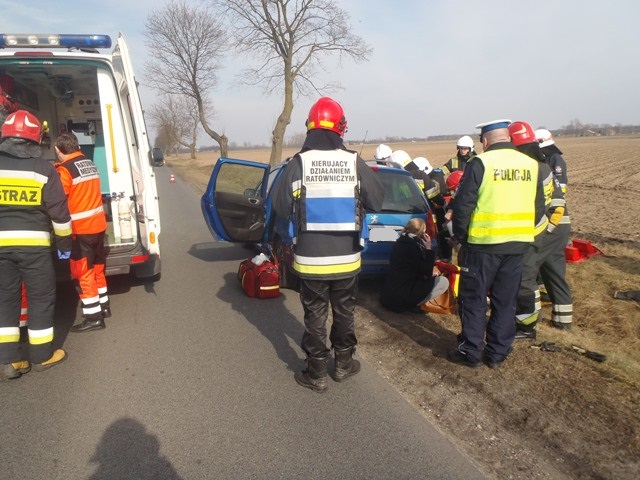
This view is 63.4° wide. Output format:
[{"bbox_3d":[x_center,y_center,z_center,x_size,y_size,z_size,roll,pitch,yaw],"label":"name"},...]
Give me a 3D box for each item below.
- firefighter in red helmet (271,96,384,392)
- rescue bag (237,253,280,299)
[{"bbox_3d":[0.047,0.043,3.403,0.700,1.880,0.420,-1,10,4],"label":"firefighter in red helmet"},{"bbox_3d":[-0.665,0.433,5.726,0.310,0.320,0.470,-8,12,-29],"label":"rescue bag"}]

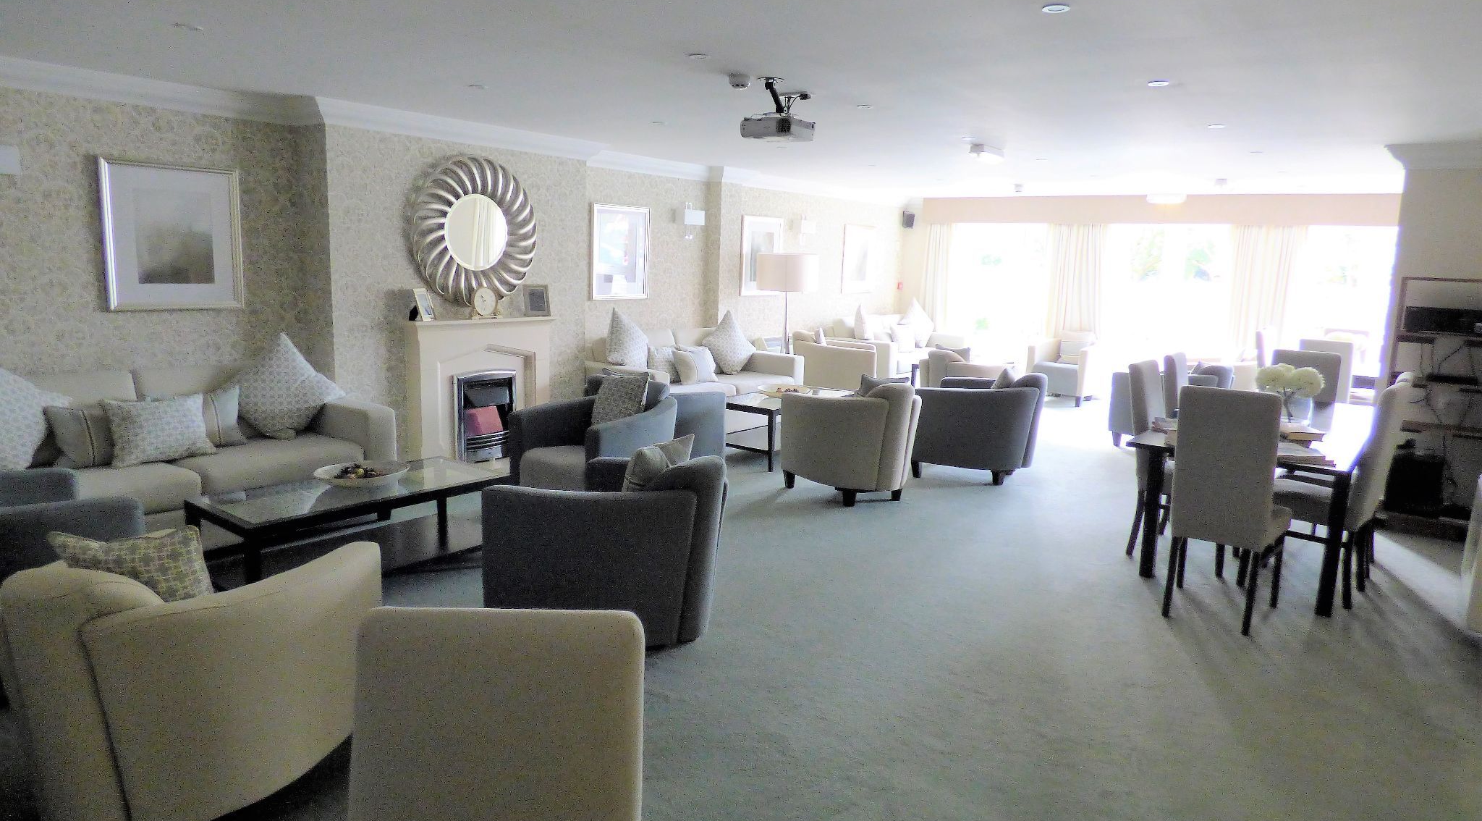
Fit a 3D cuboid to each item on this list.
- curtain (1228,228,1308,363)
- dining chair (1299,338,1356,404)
[{"bbox_3d":[5.633,-0.922,9.380,0.740,2.150,0.180,10,12,37],"label":"curtain"},{"bbox_3d":[5.153,-0.079,7.627,0.430,1.060,0.590,10,12,37],"label":"dining chair"}]

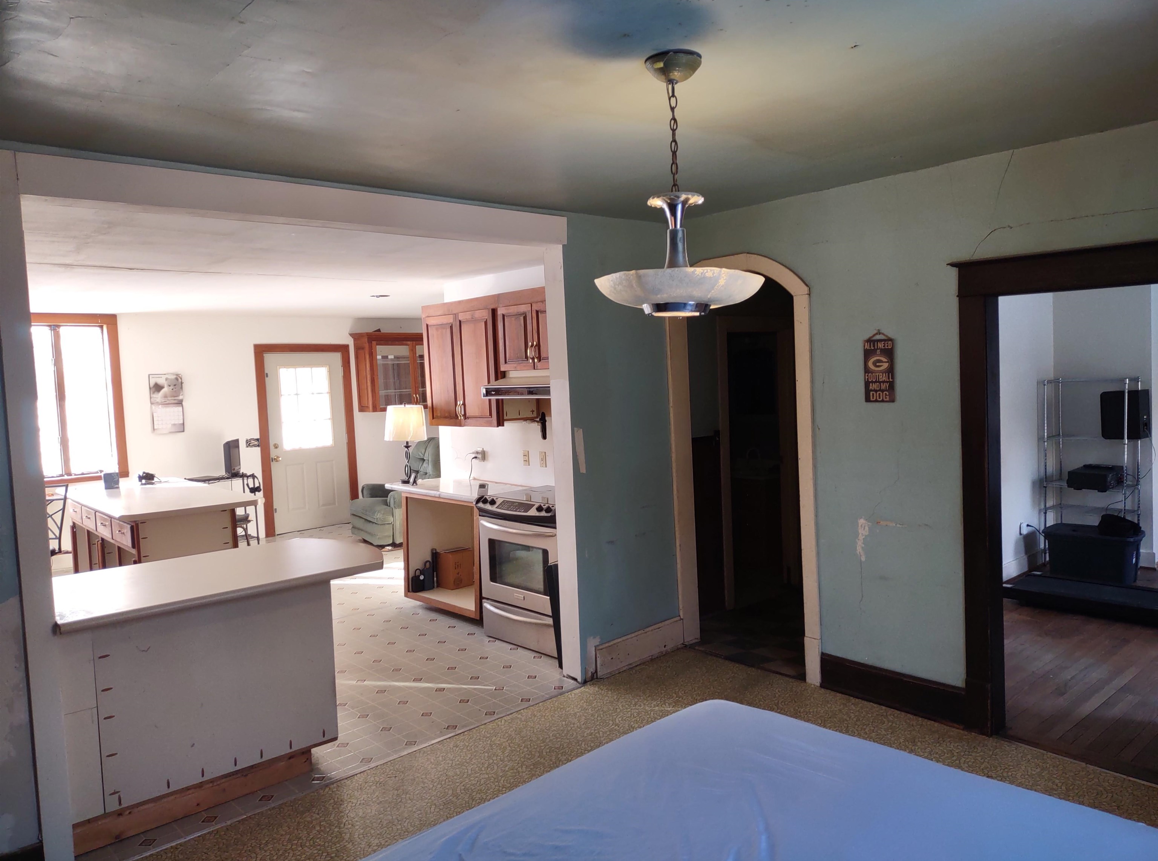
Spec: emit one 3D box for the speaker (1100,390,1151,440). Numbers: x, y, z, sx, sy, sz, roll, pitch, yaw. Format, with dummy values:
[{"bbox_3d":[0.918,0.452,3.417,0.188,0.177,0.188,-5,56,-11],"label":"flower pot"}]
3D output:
[{"bbox_3d":[4.163,-0.118,7.132,0.225,0.366,0.270,-5,4,-42],"label":"speaker"}]

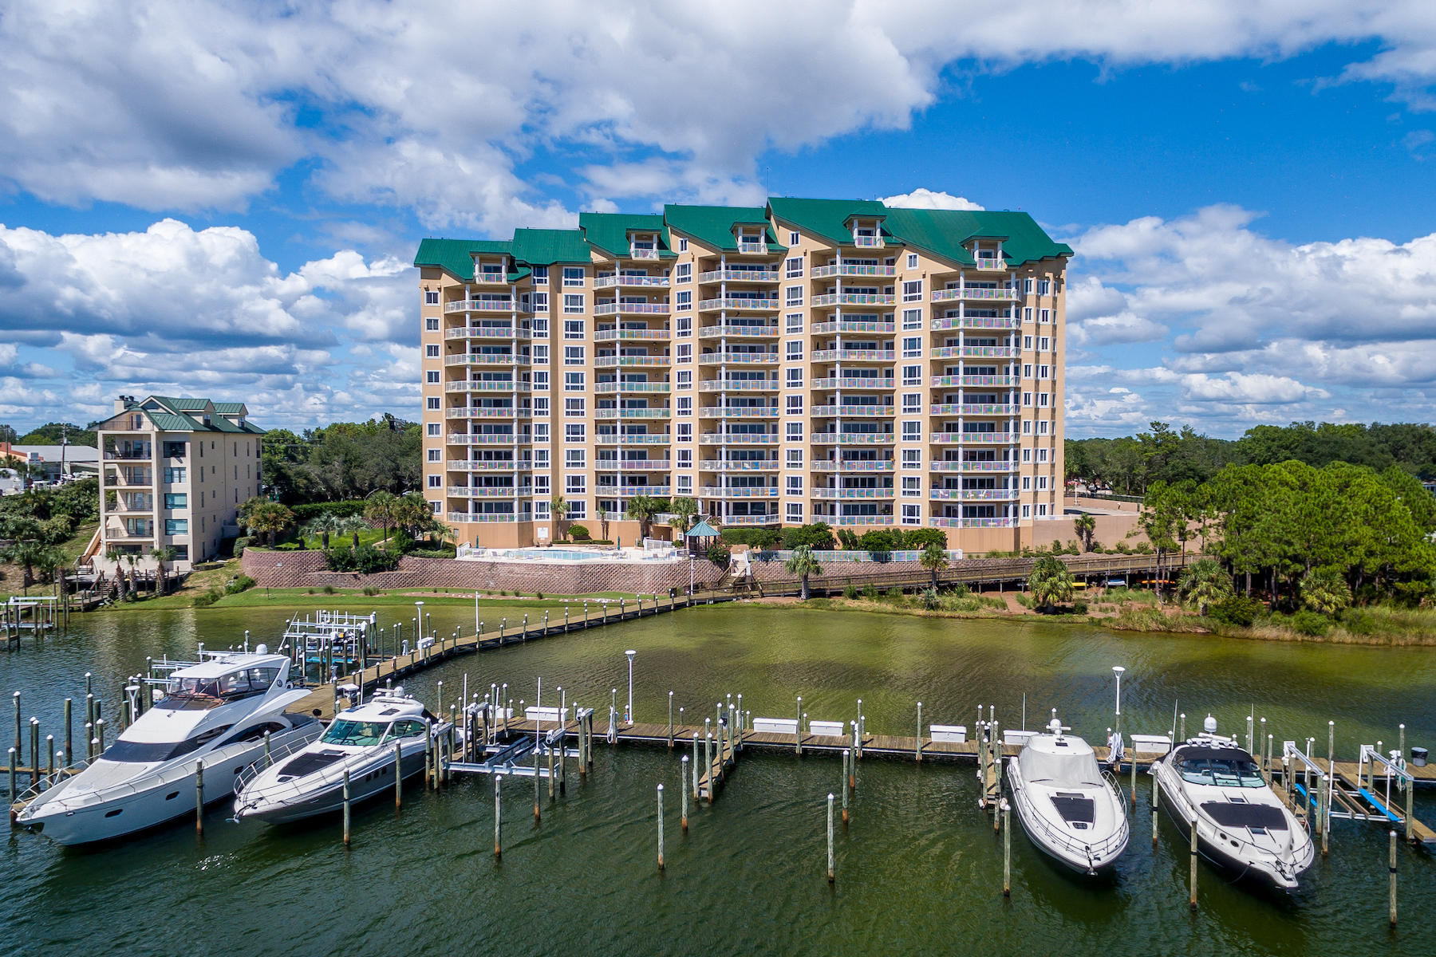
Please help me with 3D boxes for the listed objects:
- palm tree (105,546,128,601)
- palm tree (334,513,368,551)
[{"bbox_3d":[-57.286,9.035,76.000,2.250,5.240,2.250,0,2,0],"label":"palm tree"},{"bbox_3d":[-39.087,5.740,85.000,3.362,3.750,3.362,0,2,0],"label":"palm tree"}]

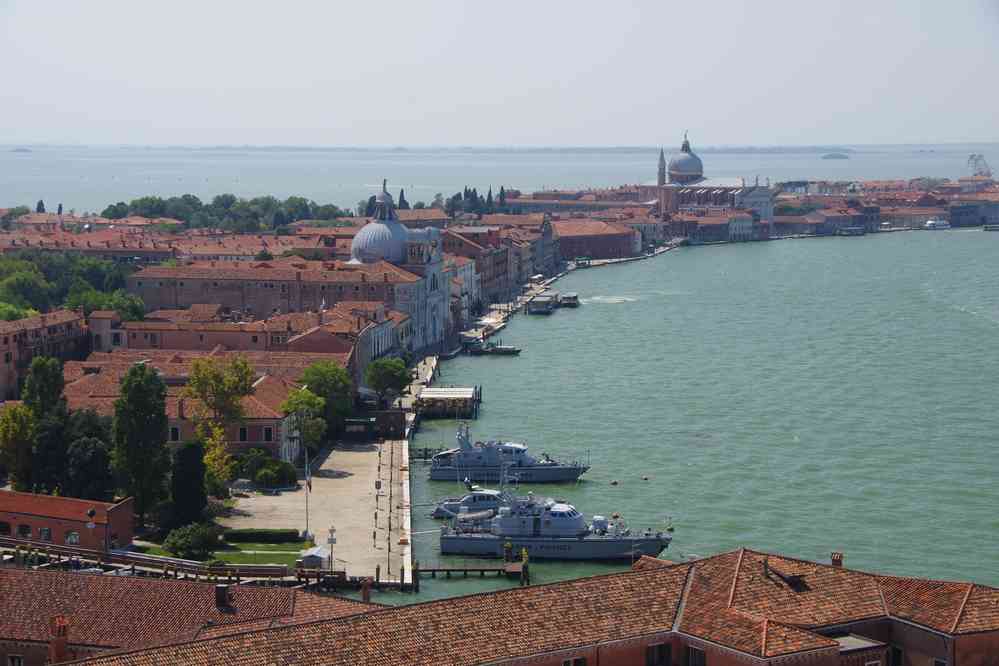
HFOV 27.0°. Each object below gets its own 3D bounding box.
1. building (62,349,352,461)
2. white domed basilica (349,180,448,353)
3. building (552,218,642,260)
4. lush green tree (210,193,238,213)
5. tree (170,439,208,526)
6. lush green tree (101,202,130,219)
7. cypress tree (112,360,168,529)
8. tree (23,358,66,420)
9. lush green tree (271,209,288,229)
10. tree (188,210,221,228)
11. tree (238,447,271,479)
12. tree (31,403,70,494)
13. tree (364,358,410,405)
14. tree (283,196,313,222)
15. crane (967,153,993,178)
[{"bbox_3d":[-49.500,11.670,346.630,44.000,10.800,60.000,0,5,-3],"label":"building"},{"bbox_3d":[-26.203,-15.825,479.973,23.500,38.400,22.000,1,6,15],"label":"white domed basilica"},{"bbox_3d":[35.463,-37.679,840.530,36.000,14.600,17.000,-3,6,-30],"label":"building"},{"bbox_3d":[-132.055,-56.450,999.076,13.500,21.980,13.000,0,5,0],"label":"lush green tree"},{"bbox_3d":[-38.511,18.628,258.871,4.600,10.620,4.400,0,5,0],"label":"tree"},{"bbox_3d":[-184.871,-54.014,999.295,13.500,17.300,13.000,0,5,0],"label":"lush green tree"},{"bbox_3d":[-46.490,14.120,269.520,7.000,20.210,7.000,0,5,0],"label":"cypress tree"},{"bbox_3d":[-65.165,11.827,297.399,5.800,17.060,5.800,0,5,0],"label":"tree"},{"bbox_3d":[-99.110,-48.120,939.640,7.800,16.160,7.800,0,5,0],"label":"lush green tree"},{"bbox_3d":[-131.774,-46.825,929.672,14.000,15.800,13.000,0,5,0],"label":"tree"},{"bbox_3d":[-35.570,18.890,302.110,4.700,4.580,4.700,0,5,0],"label":"tree"},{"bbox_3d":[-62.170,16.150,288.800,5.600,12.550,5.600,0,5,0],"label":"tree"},{"bbox_3d":[-19.962,8.924,371.461,8.100,8.800,7.800,0,5,0],"label":"tree"},{"bbox_3d":[-93.136,-52.358,959.292,14.000,21.120,13.000,0,5,0],"label":"tree"},{"bbox_3d":[345.120,-109.640,1496.320,18.000,36.000,14.000,0,5,0],"label":"crane"}]

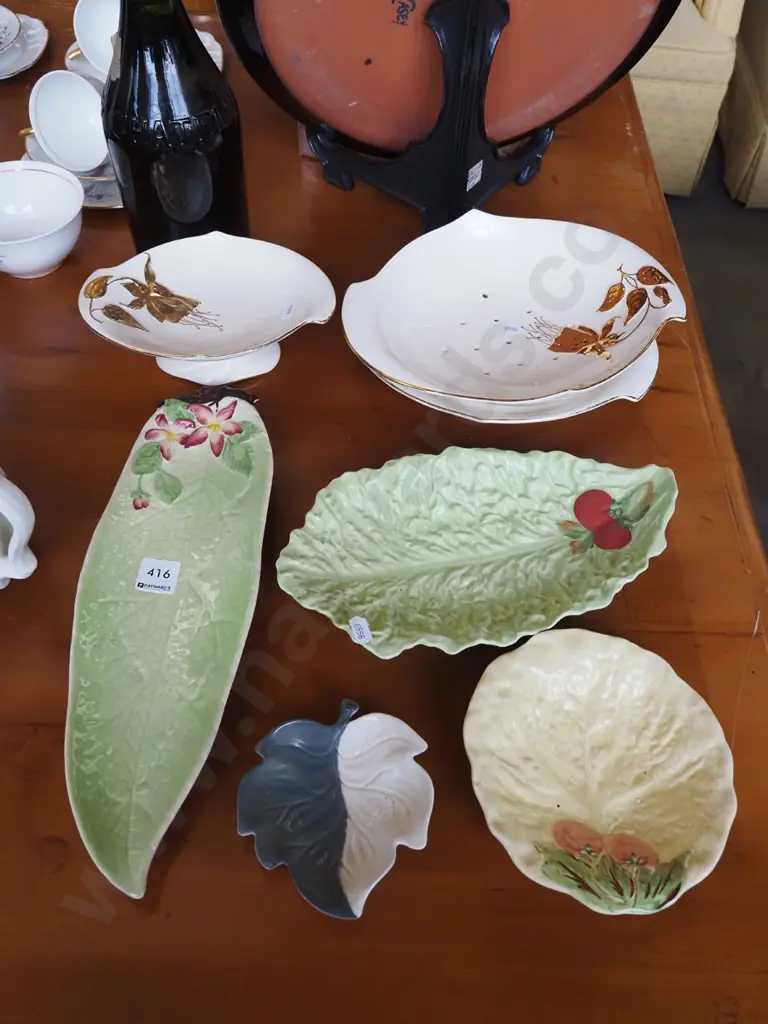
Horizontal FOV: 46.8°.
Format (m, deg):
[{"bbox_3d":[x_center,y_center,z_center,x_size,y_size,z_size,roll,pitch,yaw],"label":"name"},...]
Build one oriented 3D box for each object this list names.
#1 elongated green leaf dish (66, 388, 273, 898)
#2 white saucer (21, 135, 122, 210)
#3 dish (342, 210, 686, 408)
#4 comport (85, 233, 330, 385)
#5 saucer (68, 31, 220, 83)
[{"bbox_3d":[-0.116,0.049,0.483,0.103,0.036,0.310,1,53,-2],"label":"elongated green leaf dish"},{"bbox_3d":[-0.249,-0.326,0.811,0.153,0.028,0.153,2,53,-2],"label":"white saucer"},{"bbox_3d":[0.084,-0.127,0.595,0.222,0.055,0.192,3,53,0],"label":"dish"},{"bbox_3d":[-0.129,-0.144,0.667,0.184,0.062,0.144,0,53,-4],"label":"comport"},{"bbox_3d":[-0.245,-0.462,0.921,0.159,0.023,0.159,2,53,-2],"label":"saucer"}]

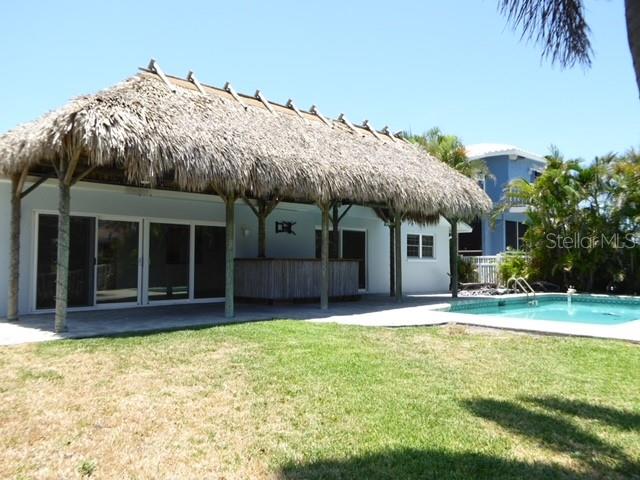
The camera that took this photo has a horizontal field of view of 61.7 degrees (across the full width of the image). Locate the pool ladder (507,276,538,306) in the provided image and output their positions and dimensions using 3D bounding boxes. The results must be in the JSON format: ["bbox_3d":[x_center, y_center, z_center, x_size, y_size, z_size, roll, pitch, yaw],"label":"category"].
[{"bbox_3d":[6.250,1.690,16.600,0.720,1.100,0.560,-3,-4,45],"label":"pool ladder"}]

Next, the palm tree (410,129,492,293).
[{"bbox_3d":[5.024,-1.236,20.944,3.500,6.300,3.500,-1,-3,12],"label":"palm tree"}]

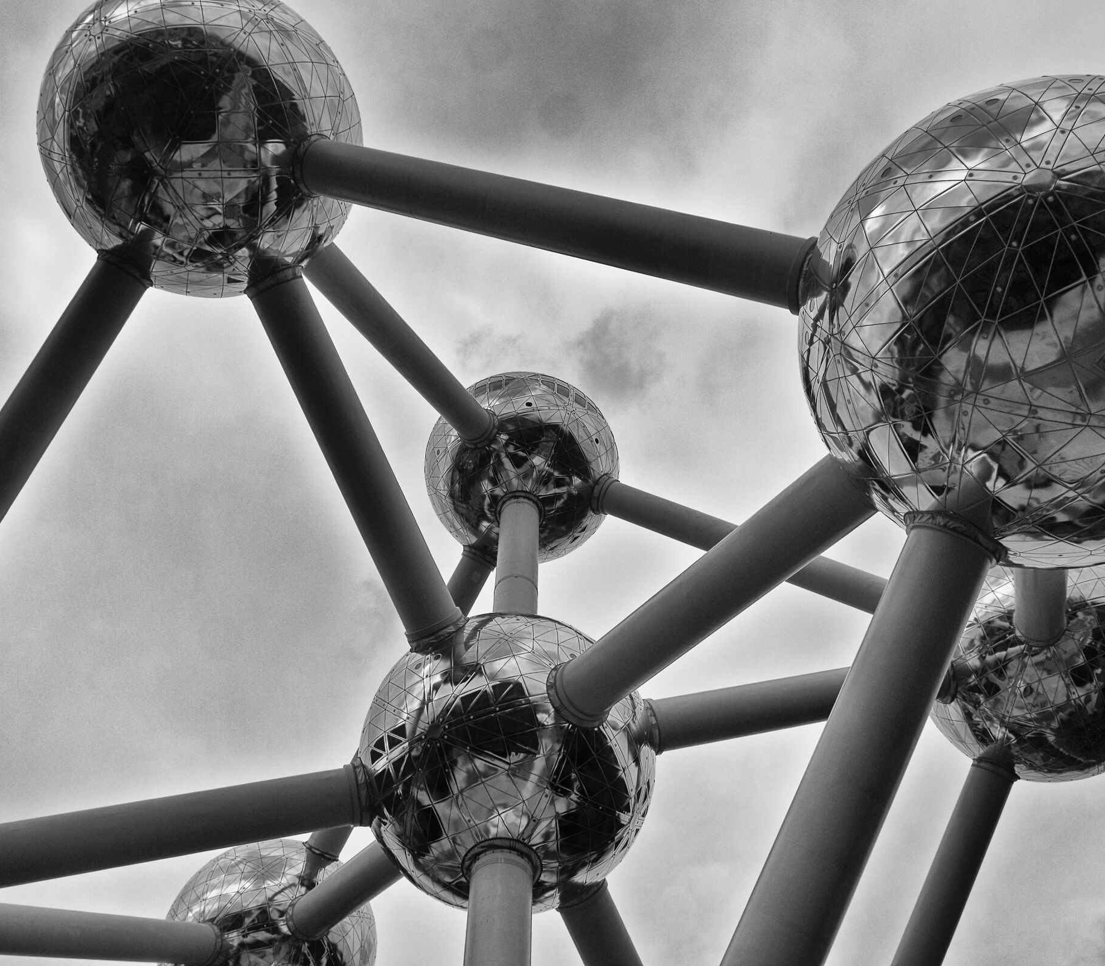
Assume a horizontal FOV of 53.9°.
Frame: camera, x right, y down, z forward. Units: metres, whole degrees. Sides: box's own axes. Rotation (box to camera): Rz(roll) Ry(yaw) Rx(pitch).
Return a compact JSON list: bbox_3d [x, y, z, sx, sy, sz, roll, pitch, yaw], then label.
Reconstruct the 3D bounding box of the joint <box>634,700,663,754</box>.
[{"bbox_3d":[5.950,15.600,69.700,1.200,3.700,3.700,-6,-62,-19],"label":"joint"}]

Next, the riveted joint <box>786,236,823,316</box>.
[{"bbox_3d":[10.850,-8.650,45.700,0.900,3.300,3.300,20,-60,28],"label":"riveted joint"}]

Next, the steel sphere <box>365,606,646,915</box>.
[{"bbox_3d":[-2.696,17.020,66.747,18.000,18.000,18.000,3,-63,-2],"label":"steel sphere"}]

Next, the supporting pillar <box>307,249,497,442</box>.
[{"bbox_3d":[-11.428,-10.575,82.530,3.000,3.000,28.300,-25,-32,12],"label":"supporting pillar"}]

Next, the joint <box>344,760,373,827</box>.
[{"bbox_3d":[-11.380,18.200,63.700,1.200,3.750,3.750,-5,-62,-20],"label":"joint"}]

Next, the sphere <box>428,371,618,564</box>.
[{"bbox_3d":[-2.761,-1.287,101.703,18.000,18.000,18.000,3,-63,-2],"label":"sphere"}]

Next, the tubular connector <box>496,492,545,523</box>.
[{"bbox_3d":[-2.750,2.750,93.800,4.100,1.000,4.100,0,-62,0],"label":"tubular connector"}]

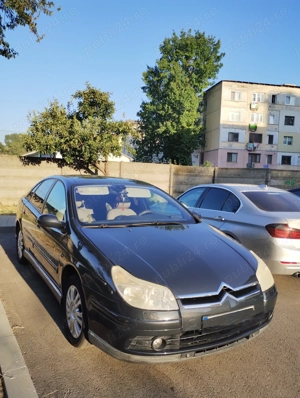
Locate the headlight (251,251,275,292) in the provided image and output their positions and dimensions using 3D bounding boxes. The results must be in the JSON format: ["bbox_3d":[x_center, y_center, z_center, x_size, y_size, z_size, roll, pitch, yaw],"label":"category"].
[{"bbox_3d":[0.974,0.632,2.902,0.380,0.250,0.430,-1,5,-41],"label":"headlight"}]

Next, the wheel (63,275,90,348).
[{"bbox_3d":[-0.573,0.965,2.792,0.210,0.640,0.640,1,5,-31],"label":"wheel"}]

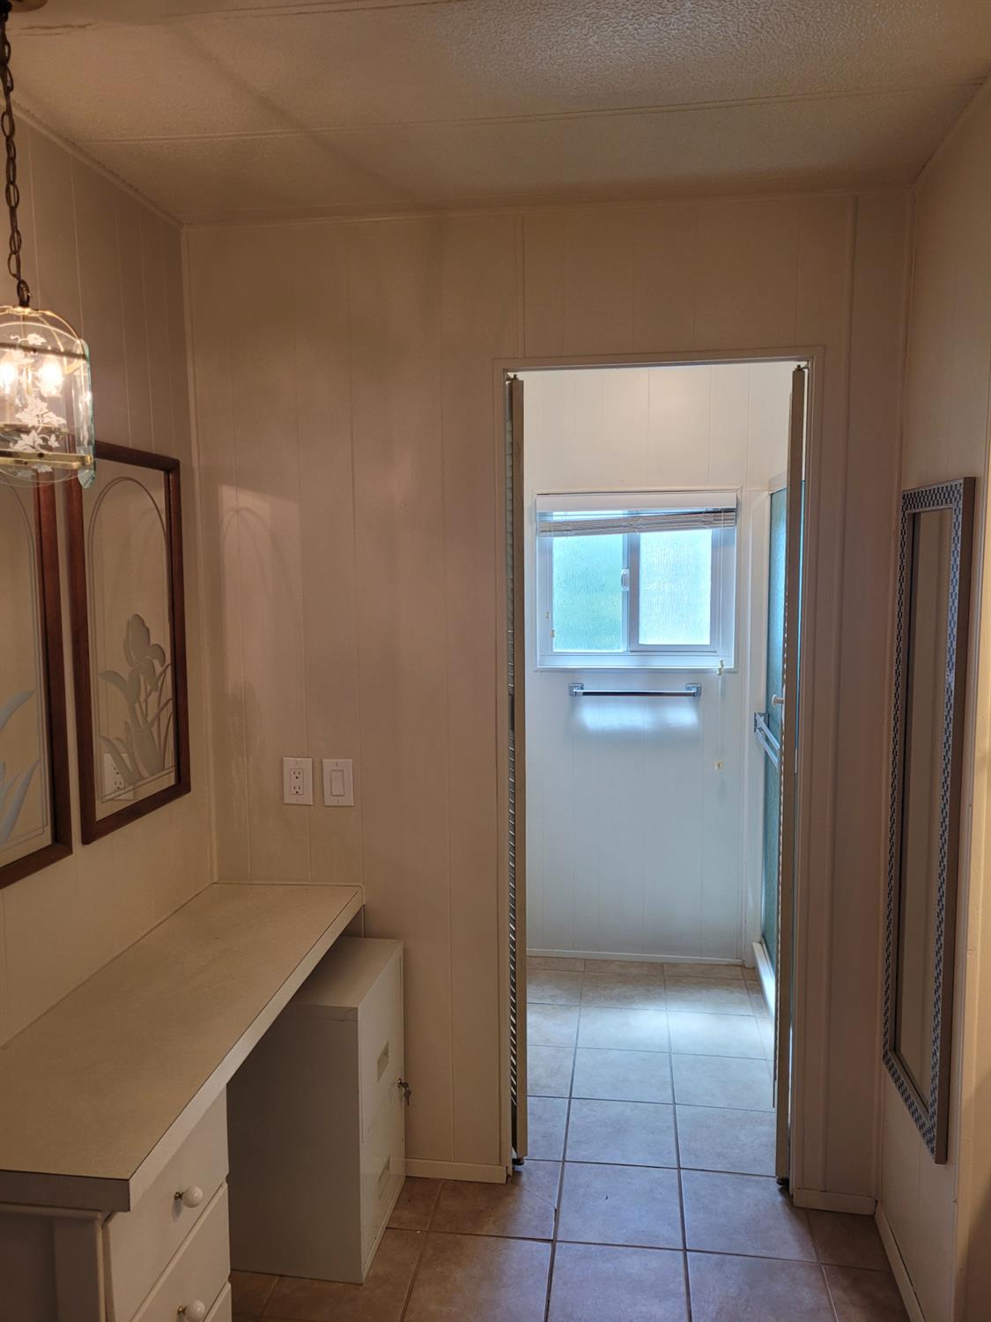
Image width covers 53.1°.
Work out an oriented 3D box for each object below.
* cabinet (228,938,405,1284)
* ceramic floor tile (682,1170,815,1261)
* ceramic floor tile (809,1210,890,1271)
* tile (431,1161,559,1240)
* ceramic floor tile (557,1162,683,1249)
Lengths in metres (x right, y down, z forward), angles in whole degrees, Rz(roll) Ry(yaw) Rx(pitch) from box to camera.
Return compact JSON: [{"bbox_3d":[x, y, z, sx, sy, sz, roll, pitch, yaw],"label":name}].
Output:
[{"bbox_3d":[-0.494,1.054,2.419,0.460,0.650,0.382,0,6,9],"label":"cabinet"},{"bbox_3d":[0.619,1.372,2.456,0.300,0.012,0.300,0,6,8],"label":"ceramic floor tile"},{"bbox_3d":[0.848,1.380,2.368,0.164,0.012,0.187,0,6,8],"label":"ceramic floor tile"},{"bbox_3d":[0.010,1.369,2.539,0.300,0.012,0.300,0,6,8],"label":"tile"},{"bbox_3d":[0.315,1.370,2.498,0.300,0.012,0.300,0,6,8],"label":"ceramic floor tile"}]

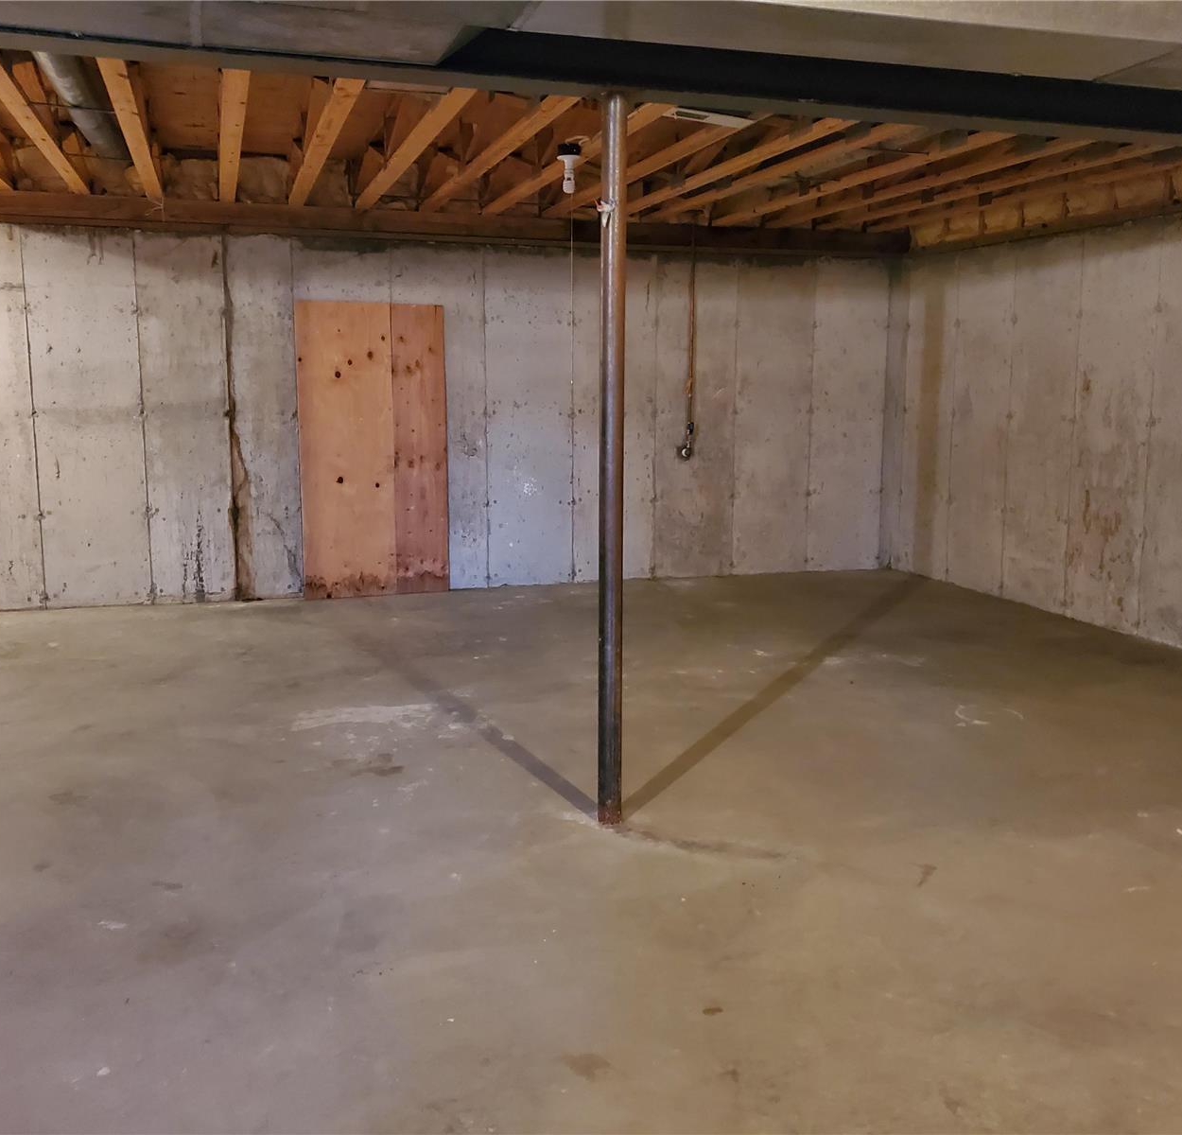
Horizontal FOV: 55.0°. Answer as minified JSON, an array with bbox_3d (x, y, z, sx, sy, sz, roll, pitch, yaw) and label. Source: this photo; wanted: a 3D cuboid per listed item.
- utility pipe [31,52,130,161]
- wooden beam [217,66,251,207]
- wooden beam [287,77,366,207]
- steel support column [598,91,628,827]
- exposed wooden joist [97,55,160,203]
[{"bbox_3d":[-2.218,-2.071,4.869,0.150,0.150,2.450,-3,10,-18],"label":"utility pipe"},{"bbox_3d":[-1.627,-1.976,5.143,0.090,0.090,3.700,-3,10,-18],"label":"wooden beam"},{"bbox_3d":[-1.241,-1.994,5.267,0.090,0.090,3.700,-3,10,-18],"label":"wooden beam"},{"bbox_3d":[0.062,-0.270,3.401,0.076,2.180,0.076,0,9,0],"label":"steel support column"},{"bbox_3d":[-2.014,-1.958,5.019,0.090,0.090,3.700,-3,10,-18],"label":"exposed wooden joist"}]

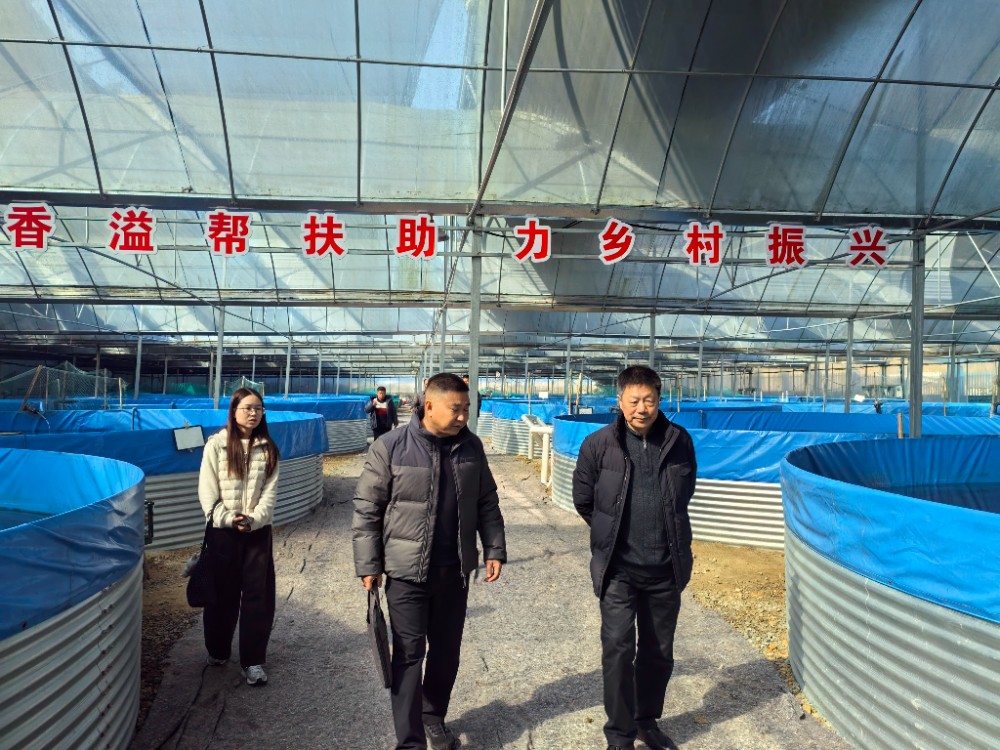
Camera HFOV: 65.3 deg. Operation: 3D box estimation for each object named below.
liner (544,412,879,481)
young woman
[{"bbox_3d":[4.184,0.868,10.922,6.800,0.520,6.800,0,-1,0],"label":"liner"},{"bbox_3d":[-1.495,0.885,4.458,0.480,1.630,0.400,1,-1,-23],"label":"young woman"}]

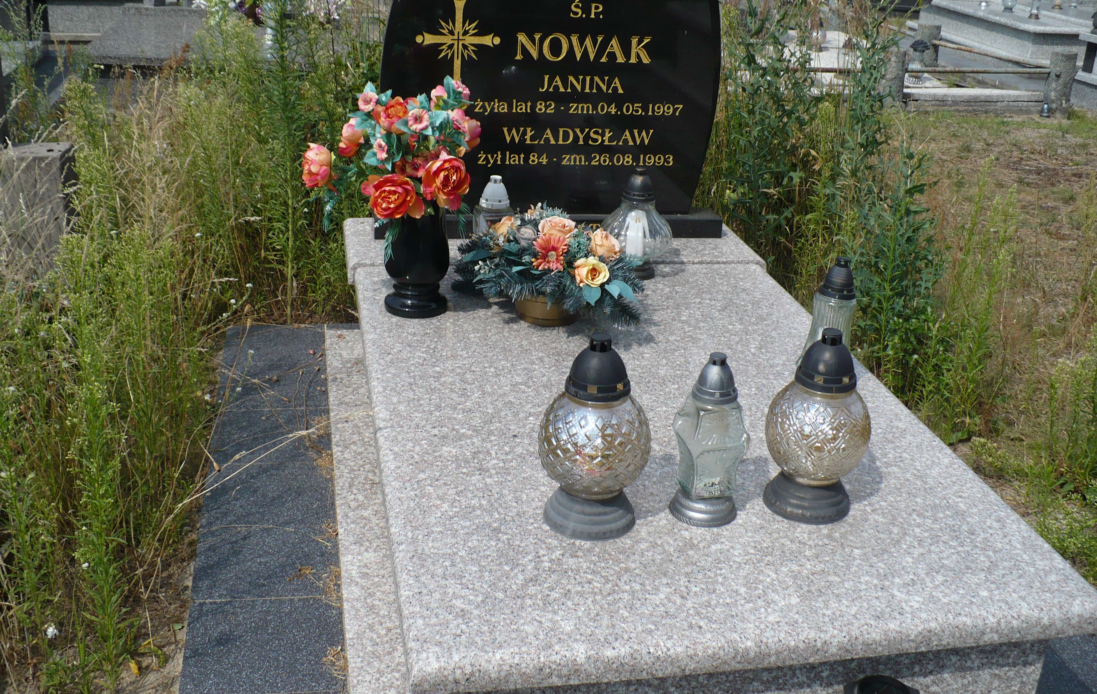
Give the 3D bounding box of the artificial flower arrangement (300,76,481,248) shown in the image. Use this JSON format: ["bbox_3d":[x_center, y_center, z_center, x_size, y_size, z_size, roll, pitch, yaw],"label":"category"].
[{"bbox_3d":[-0.353,-0.419,2.633,0.405,0.355,0.322,-2,25,-12],"label":"artificial flower arrangement"}]

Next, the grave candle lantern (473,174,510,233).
[{"bbox_3d":[-0.140,-0.347,3.121,0.102,0.218,0.102,-5,26,-18],"label":"grave candle lantern"}]

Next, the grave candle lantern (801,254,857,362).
[{"bbox_3d":[0.614,-0.055,2.529,0.131,0.282,0.131,-2,25,-12],"label":"grave candle lantern"}]

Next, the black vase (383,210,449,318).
[{"bbox_3d":[-0.309,-0.228,2.765,0.153,0.278,0.153,-2,25,-12],"label":"black vase"}]

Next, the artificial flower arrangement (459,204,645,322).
[{"bbox_3d":[0.003,-0.185,2.769,0.427,0.211,0.322,-2,25,-12],"label":"artificial flower arrangement"}]

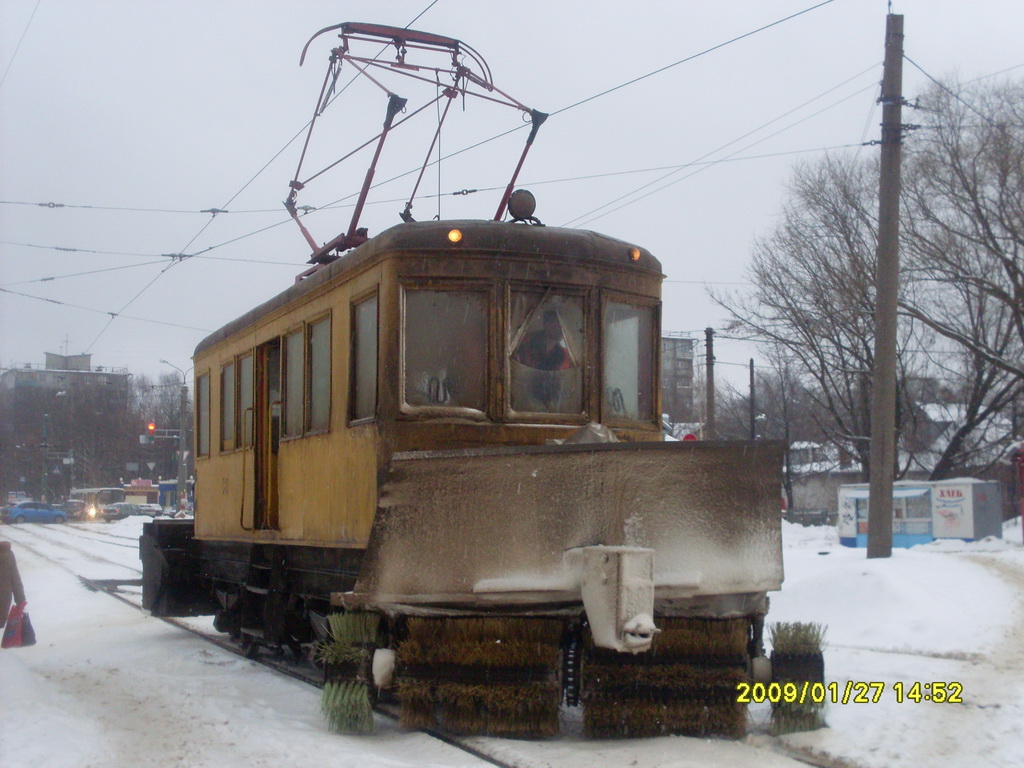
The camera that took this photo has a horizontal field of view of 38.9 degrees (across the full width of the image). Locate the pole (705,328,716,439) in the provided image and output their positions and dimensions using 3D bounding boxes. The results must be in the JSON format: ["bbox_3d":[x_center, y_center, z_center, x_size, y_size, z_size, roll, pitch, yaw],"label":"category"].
[{"bbox_3d":[8.271,2.197,60.250,0.320,9.060,0.320,-1,-5,7],"label":"pole"}]

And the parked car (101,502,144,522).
[{"bbox_3d":[-28.179,9.294,105.000,1.700,1.460,4.300,-1,-5,9],"label":"parked car"}]

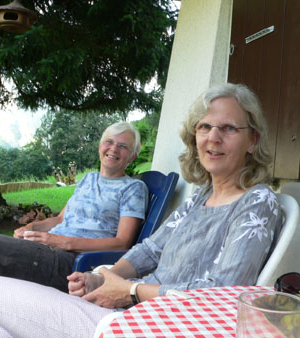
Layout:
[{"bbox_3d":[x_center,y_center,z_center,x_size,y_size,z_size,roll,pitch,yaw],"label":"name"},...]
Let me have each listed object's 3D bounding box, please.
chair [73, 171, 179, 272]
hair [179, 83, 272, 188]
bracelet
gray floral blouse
[{"bbox_3d":[-0.230,0.490,2.340,0.640,0.970,0.570,3,2,-32],"label":"chair"},{"bbox_3d":[0.206,-0.090,1.270,0.240,0.280,0.220,5,2,31],"label":"hair"},{"bbox_3d":[-0.028,0.304,1.140,0.020,0.055,0.058,-11,-16,22],"label":"bracelet"},{"bbox_3d":[0.122,0.260,1.240,0.360,0.460,0.430,3,2,-31],"label":"gray floral blouse"}]

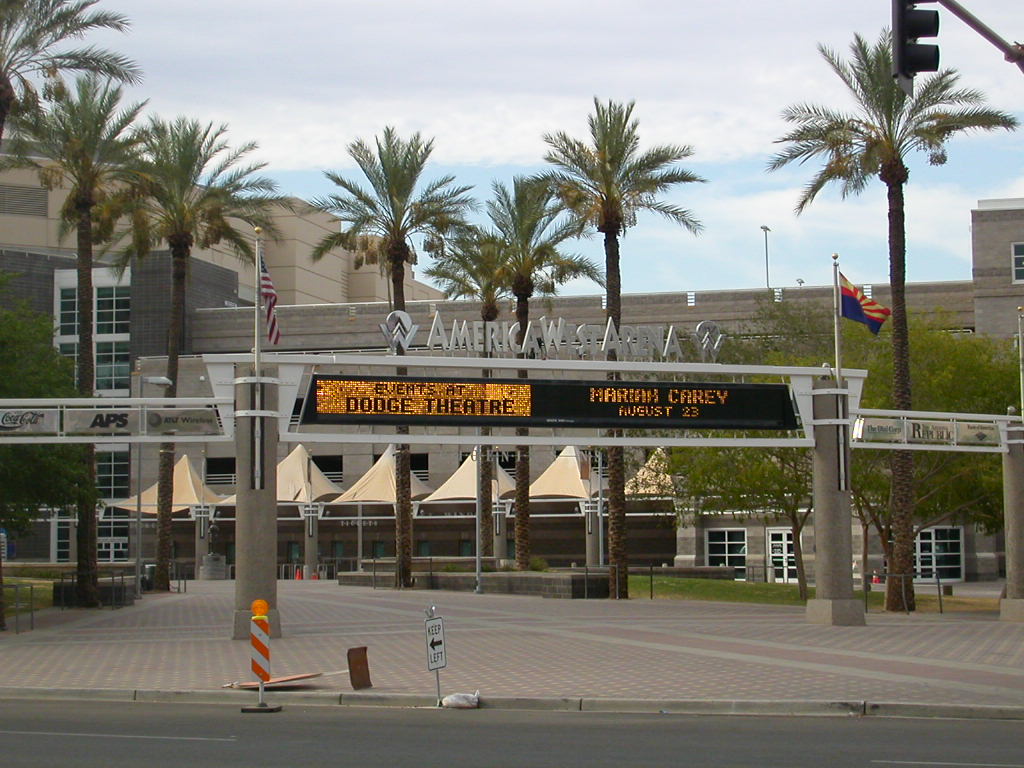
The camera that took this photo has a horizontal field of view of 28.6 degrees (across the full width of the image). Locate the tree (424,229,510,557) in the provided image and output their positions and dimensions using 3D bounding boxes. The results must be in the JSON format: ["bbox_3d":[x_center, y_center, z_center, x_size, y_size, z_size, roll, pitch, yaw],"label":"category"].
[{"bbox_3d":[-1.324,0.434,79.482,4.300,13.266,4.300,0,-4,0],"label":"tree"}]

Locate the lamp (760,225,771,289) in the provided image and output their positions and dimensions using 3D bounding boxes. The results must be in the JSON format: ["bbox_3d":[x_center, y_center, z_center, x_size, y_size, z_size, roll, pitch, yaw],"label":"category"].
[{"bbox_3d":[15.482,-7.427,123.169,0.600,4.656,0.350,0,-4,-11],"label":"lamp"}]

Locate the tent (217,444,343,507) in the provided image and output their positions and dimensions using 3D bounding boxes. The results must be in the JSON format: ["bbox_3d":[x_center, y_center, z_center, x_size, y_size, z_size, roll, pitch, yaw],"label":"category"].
[{"bbox_3d":[-12.475,4.924,109.443,5.200,3.267,5.500,-2,-4,15],"label":"tent"}]

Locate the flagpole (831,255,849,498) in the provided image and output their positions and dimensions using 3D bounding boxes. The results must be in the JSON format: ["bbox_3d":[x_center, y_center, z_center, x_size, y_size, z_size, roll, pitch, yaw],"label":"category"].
[{"bbox_3d":[7.058,-0.272,43.284,0.130,5.124,0.130,-1,-5,0],"label":"flagpole"}]

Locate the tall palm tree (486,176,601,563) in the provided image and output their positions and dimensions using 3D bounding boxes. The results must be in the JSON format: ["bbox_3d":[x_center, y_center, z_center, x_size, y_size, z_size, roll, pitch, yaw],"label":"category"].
[{"bbox_3d":[1.031,-0.402,67.985,4.200,13.357,4.200,0,-4,0],"label":"tall palm tree"}]

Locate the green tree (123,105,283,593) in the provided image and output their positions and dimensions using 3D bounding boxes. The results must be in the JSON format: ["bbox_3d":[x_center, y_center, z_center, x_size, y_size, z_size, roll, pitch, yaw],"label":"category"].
[{"bbox_3d":[-10.077,-1.063,65.709,5.300,15.537,5.300,-1,-5,0],"label":"green tree"}]

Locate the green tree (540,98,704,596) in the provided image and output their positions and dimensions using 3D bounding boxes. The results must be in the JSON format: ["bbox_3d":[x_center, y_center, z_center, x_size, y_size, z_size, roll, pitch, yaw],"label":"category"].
[{"bbox_3d":[3.066,-1.041,55.806,4.600,13.940,4.600,0,-4,0],"label":"green tree"}]

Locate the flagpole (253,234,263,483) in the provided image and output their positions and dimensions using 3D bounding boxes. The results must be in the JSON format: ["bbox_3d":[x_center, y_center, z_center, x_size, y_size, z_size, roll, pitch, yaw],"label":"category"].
[{"bbox_3d":[-4.919,-0.498,38.883,0.130,5.111,0.130,-1,-5,0],"label":"flagpole"}]

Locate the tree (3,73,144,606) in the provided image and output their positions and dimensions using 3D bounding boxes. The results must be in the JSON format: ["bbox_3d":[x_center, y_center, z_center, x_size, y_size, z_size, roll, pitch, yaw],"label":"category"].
[{"bbox_3d":[-11.706,-1.253,53.821,4.100,14.362,4.100,0,-4,0],"label":"tree"}]

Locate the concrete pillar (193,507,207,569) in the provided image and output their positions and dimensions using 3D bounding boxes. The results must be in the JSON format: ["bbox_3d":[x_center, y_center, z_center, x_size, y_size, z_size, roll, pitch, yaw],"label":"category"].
[{"bbox_3d":[-16.335,8.283,106.171,0.670,3.736,0.670,-1,-5,0],"label":"concrete pillar"}]

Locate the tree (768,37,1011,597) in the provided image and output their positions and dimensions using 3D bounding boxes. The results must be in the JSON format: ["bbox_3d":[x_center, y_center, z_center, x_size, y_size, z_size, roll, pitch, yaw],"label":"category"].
[{"bbox_3d":[8.947,-1.548,47.299,5.800,13.741,5.800,0,-4,0],"label":"tree"}]

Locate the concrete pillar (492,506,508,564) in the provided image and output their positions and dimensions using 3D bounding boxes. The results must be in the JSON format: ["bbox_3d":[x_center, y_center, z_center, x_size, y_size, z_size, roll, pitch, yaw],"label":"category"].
[{"bbox_3d":[-0.596,8.114,104.169,0.660,3.692,0.660,-1,-5,0],"label":"concrete pillar"}]

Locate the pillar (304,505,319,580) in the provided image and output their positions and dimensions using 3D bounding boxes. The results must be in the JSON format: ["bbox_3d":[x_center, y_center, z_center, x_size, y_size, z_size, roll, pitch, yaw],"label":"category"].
[{"bbox_3d":[-10.581,8.374,106.146,0.700,4.024,0.700,0,-4,0],"label":"pillar"}]

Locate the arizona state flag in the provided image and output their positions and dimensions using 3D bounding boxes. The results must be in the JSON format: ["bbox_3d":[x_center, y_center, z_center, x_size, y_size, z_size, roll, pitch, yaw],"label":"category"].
[{"bbox_3d":[7.596,-1.735,43.350,1.150,1.336,0.350,0,-5,-6],"label":"arizona state flag"}]

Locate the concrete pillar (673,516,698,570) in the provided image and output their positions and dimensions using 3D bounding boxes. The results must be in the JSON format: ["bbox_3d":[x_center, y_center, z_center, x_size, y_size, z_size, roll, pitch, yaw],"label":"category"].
[{"bbox_3d":[8.726,7.943,101.172,1.100,3.761,0.950,-2,-5,17],"label":"concrete pillar"}]

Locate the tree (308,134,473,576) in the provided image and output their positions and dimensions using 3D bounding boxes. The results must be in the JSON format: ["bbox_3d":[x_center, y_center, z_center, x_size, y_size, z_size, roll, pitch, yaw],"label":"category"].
[{"bbox_3d":[-3.992,-0.966,67.205,5.400,15.452,5.400,-1,-5,0],"label":"tree"}]

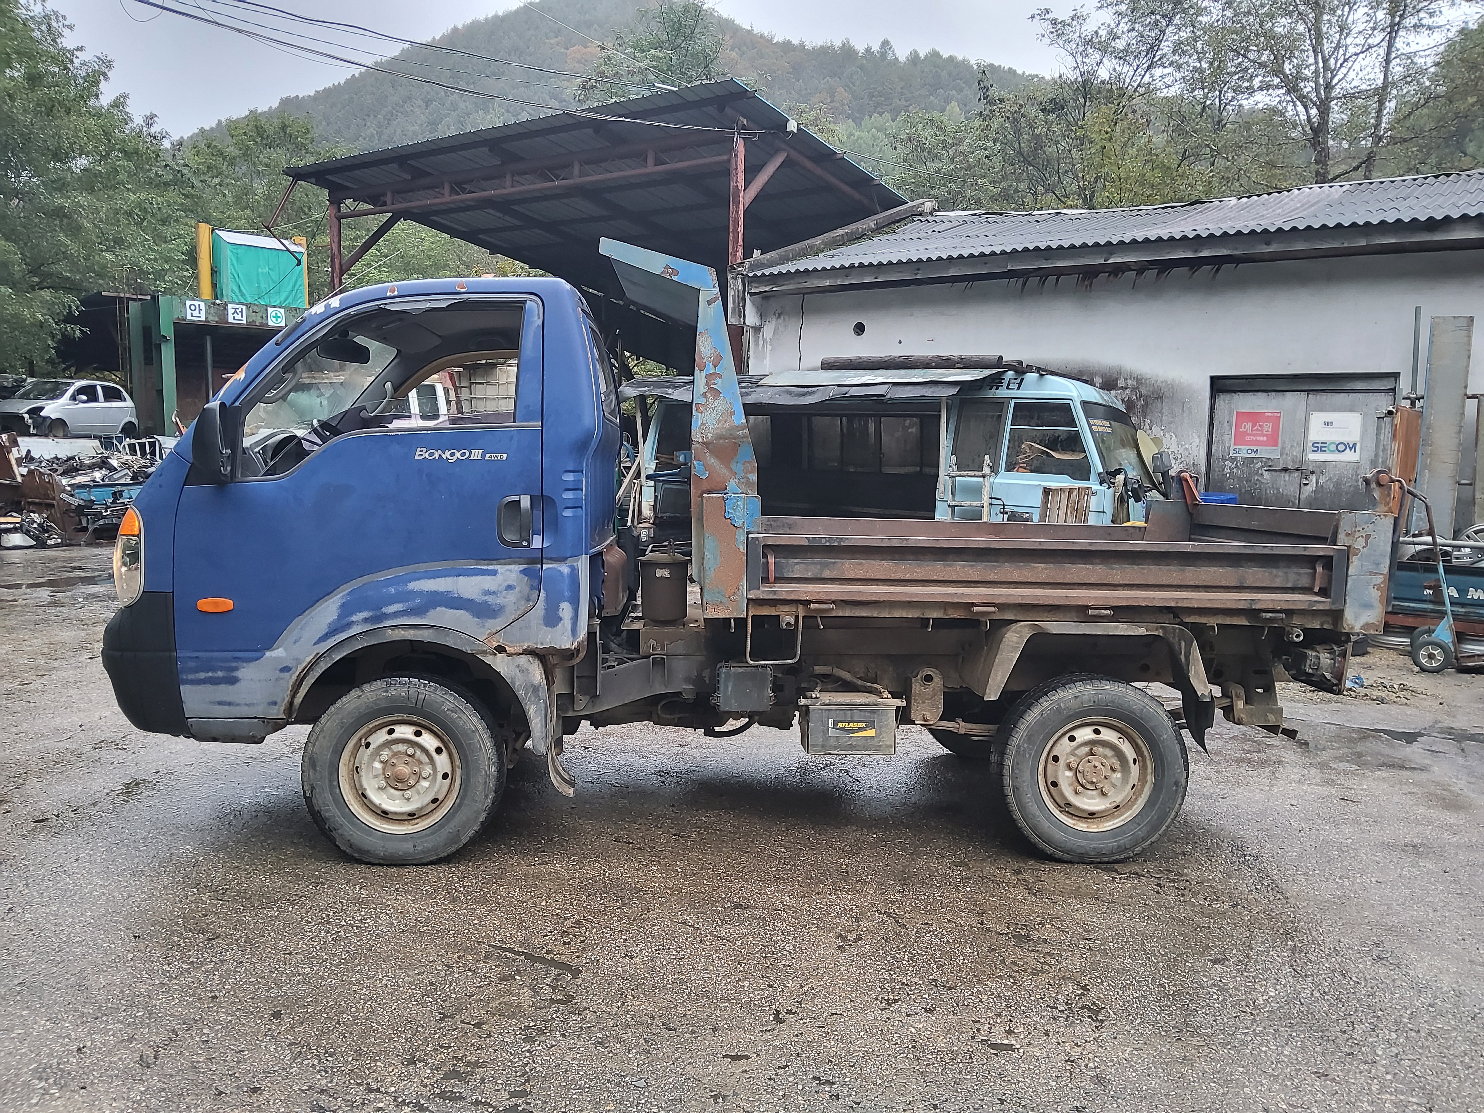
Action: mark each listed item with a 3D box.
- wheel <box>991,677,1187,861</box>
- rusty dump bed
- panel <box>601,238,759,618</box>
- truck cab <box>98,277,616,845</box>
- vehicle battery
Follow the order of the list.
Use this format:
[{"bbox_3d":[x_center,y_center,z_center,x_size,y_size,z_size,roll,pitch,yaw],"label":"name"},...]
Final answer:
[{"bbox_3d":[1.257,0.755,4.029,0.656,0.655,0.205,1,4,-3],"label":"wheel"},{"bbox_3d":[1.113,-0.013,4.703,2.280,0.427,1.660,1,4,-3],"label":"rusty dump bed"},{"bbox_3d":[-0.249,-0.484,4.598,0.548,1.280,1.650,1,4,-3],"label":"panel"},{"bbox_3d":[-1.419,-0.060,4.576,1.850,2.120,1.780,1,4,-3],"label":"truck cab"},{"bbox_3d":[0.383,0.593,4.035,0.340,0.210,0.185,1,4,-3],"label":"vehicle battery"}]

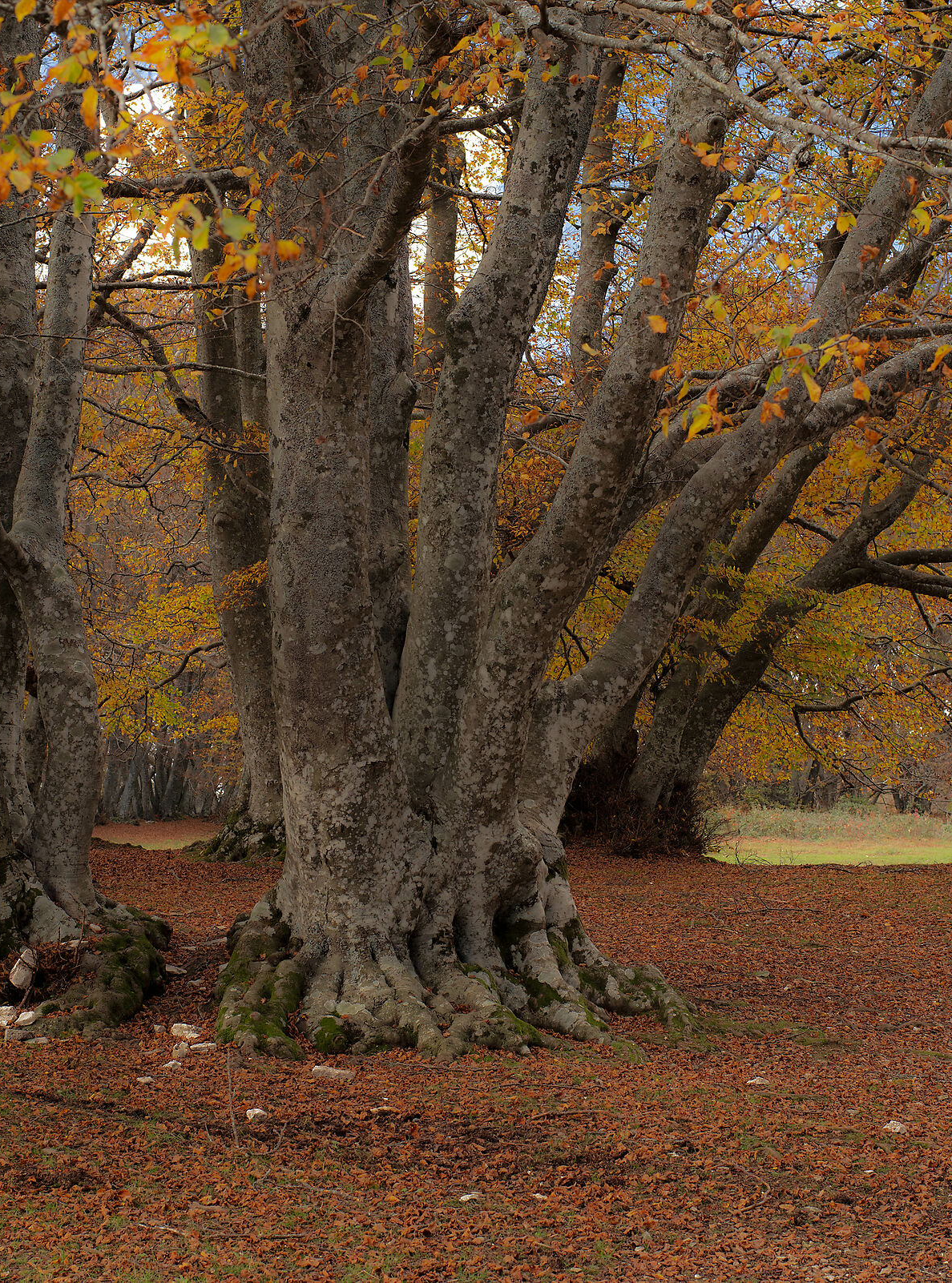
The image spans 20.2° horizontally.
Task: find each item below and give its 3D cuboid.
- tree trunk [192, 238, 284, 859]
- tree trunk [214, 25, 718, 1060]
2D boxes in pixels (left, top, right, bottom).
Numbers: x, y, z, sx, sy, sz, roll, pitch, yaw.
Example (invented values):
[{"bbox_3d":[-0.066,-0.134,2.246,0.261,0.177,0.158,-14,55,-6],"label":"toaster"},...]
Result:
[{"bbox_3d":[-2.945,-1.246,35.500,1.800,8.230,1.700,0,-2,0],"label":"tree trunk"},{"bbox_3d":[-0.064,-0.637,15.200,2.800,5.740,2.500,0,-2,0],"label":"tree trunk"}]

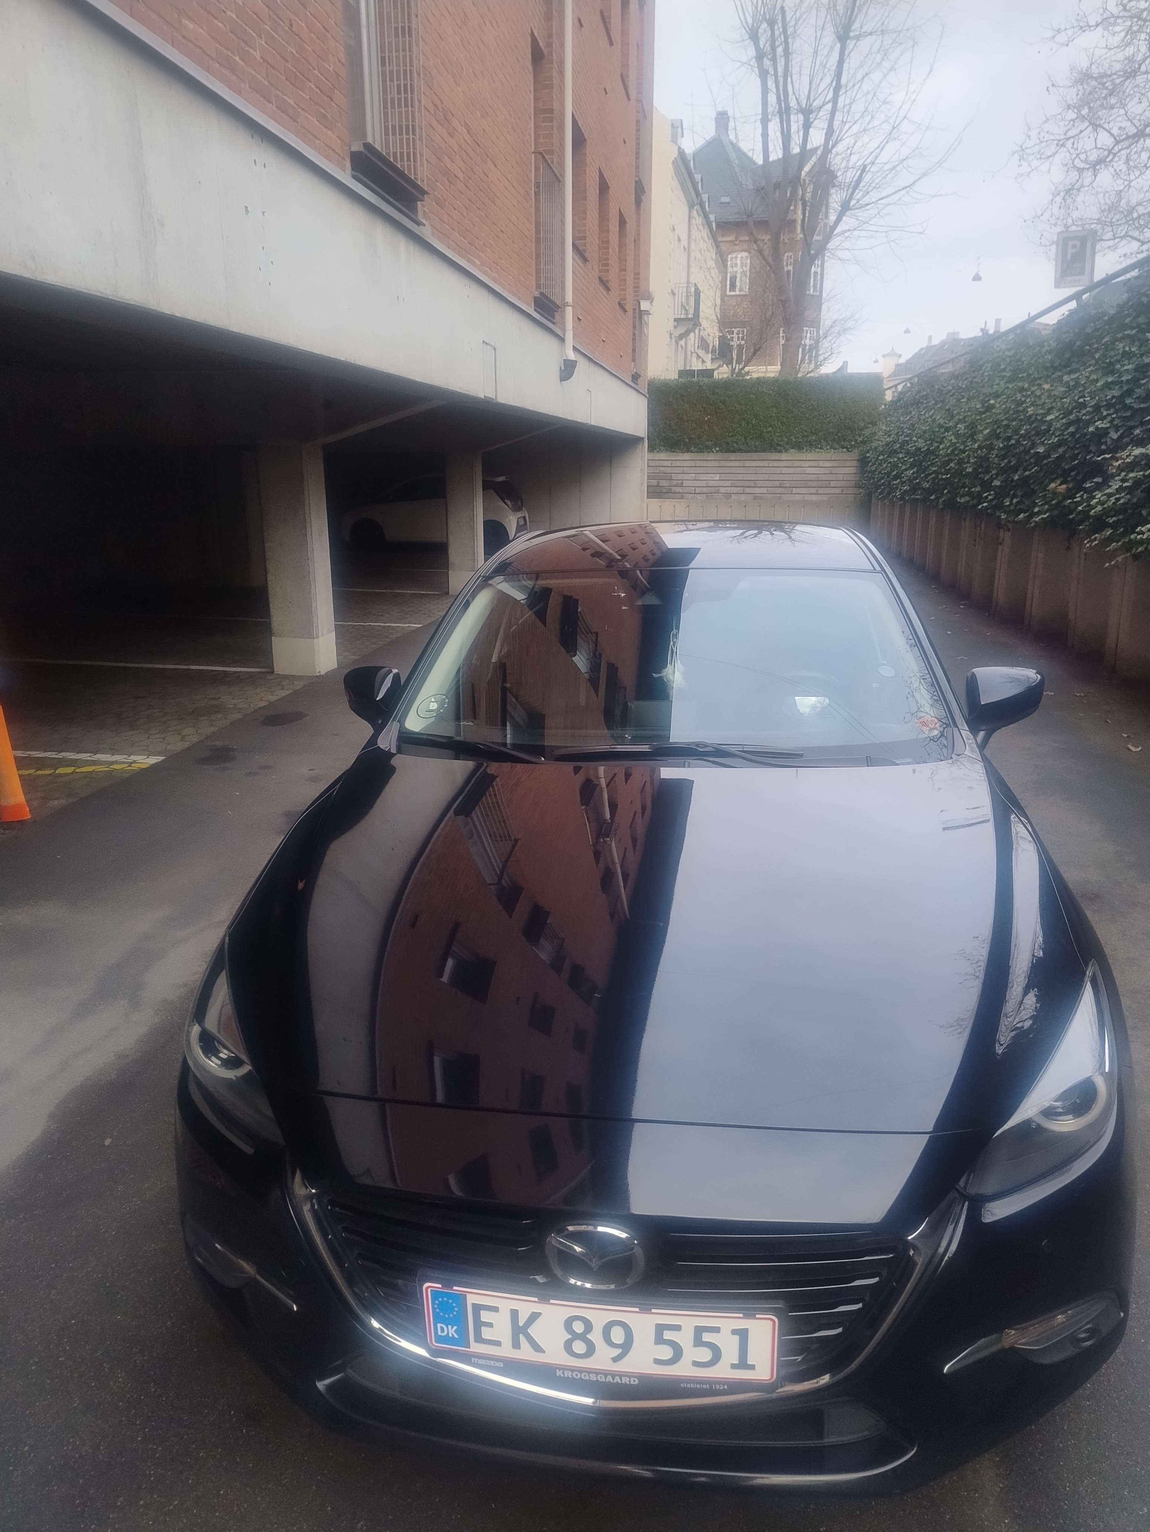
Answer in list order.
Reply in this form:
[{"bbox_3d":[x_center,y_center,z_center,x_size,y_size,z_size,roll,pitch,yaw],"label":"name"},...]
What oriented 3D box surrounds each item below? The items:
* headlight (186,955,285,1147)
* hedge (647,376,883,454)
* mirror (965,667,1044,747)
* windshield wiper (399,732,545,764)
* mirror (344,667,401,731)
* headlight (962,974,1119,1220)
[{"bbox_3d":[-0.580,0.482,1.884,0.300,0.200,0.410,1,16,9],"label":"headlight"},{"bbox_3d":[4.438,-8.164,24.739,5.700,1.720,1.100,2,16,8],"label":"hedge"},{"bbox_3d":[1.195,-0.178,2.953,0.220,0.200,0.150,1,16,9],"label":"mirror"},{"bbox_3d":[-0.237,-0.046,2.577,0.470,0.055,0.065,11,20,31],"label":"windshield wiper"},{"bbox_3d":[-0.613,-0.205,3.234,0.220,0.200,0.150,1,16,9],"label":"mirror"},{"bbox_3d":[0.734,0.499,1.679,0.300,0.200,0.410,1,16,9],"label":"headlight"}]

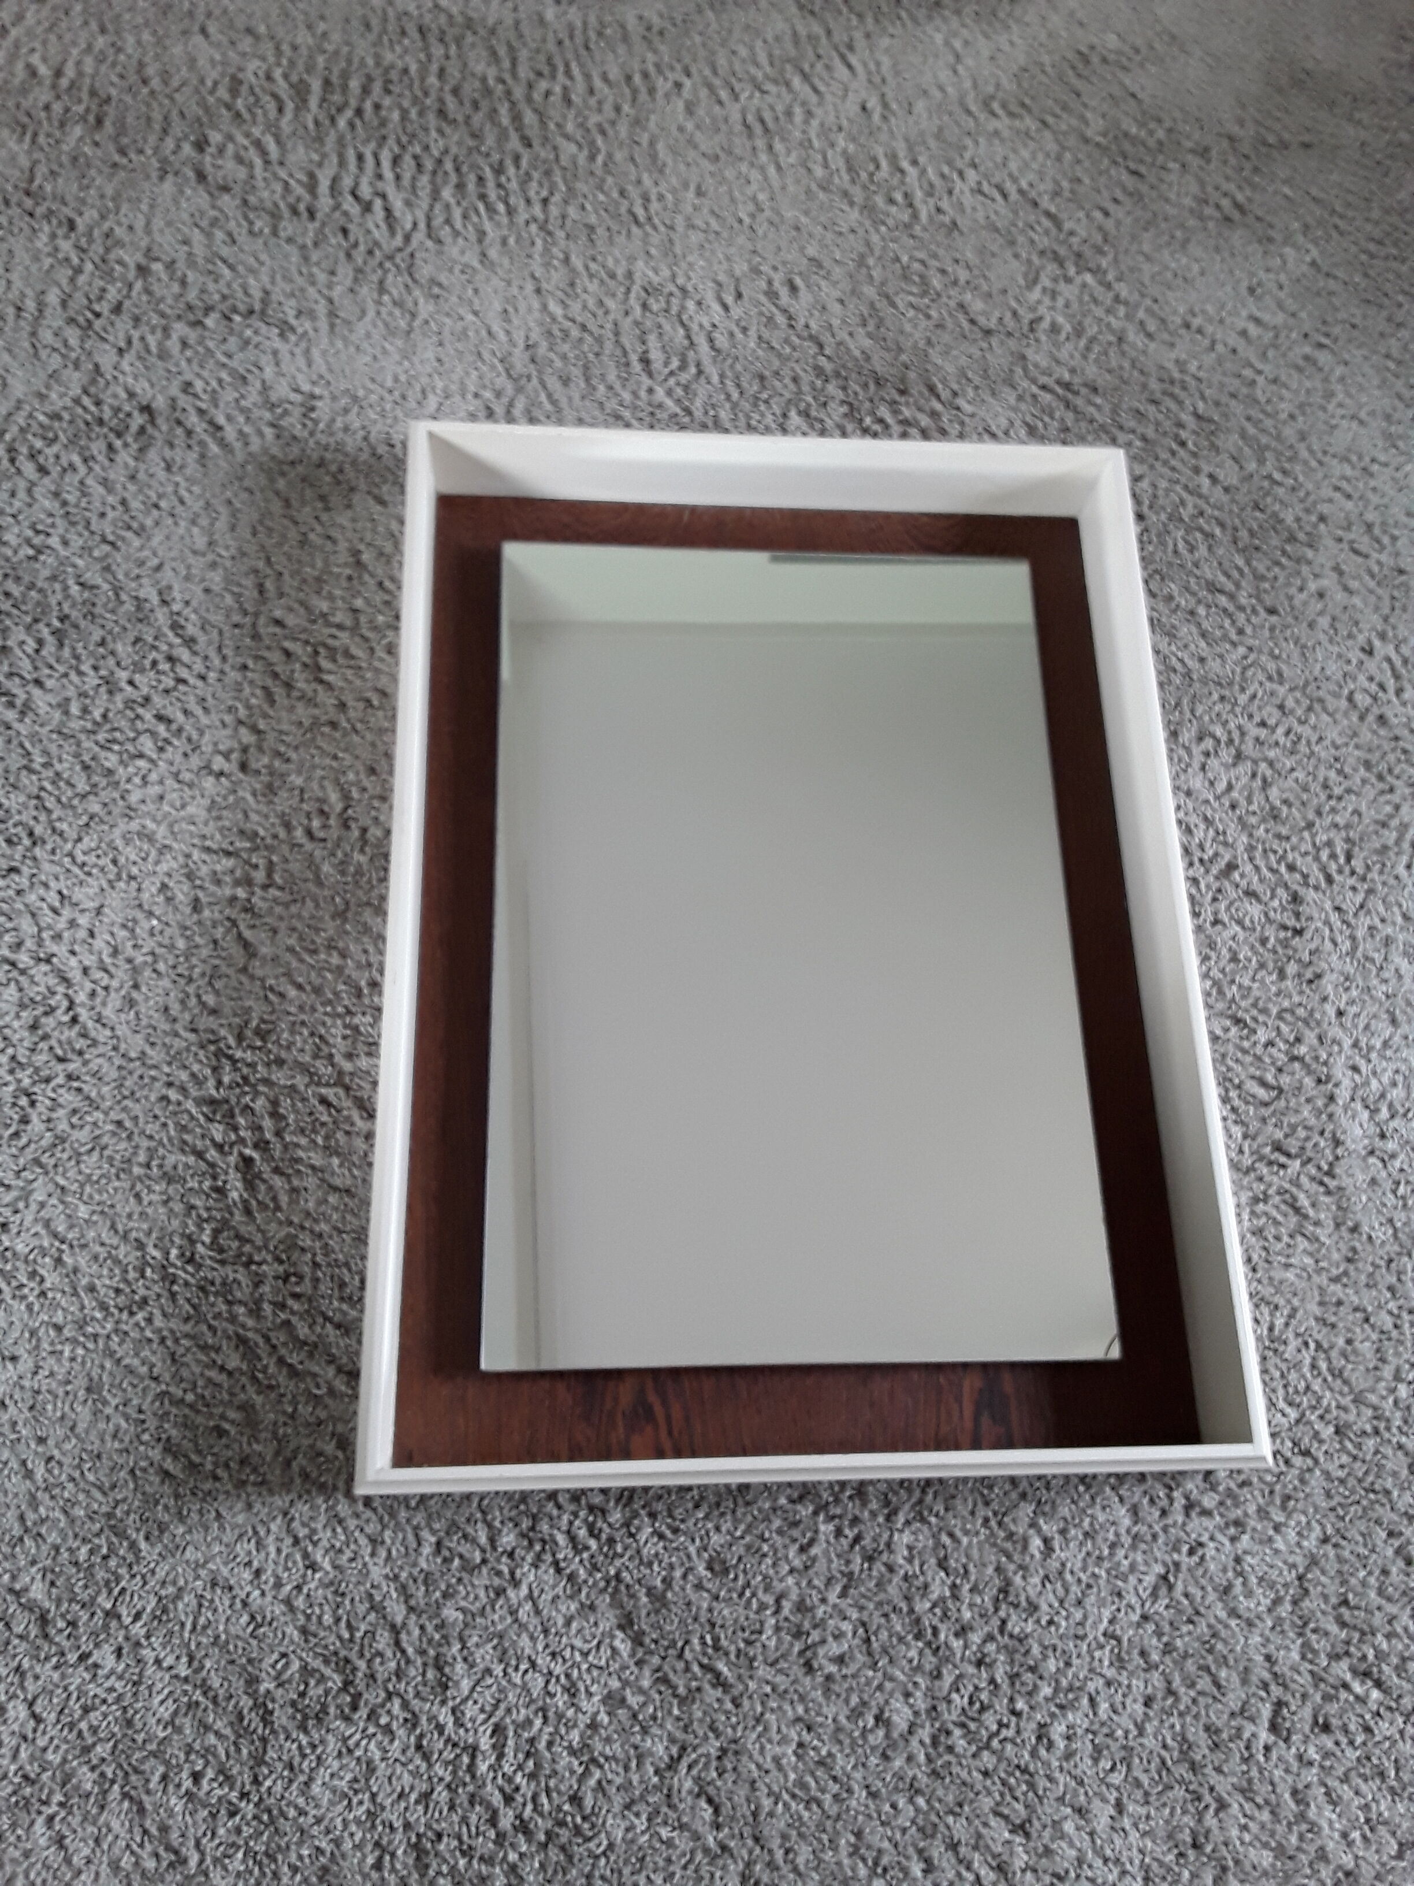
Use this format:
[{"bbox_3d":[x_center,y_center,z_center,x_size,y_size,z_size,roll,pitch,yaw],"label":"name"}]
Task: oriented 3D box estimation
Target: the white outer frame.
[{"bbox_3d":[0.065,-0.021,1.164,0.617,0.098,0.840,0,70,-5],"label":"white outer frame"}]

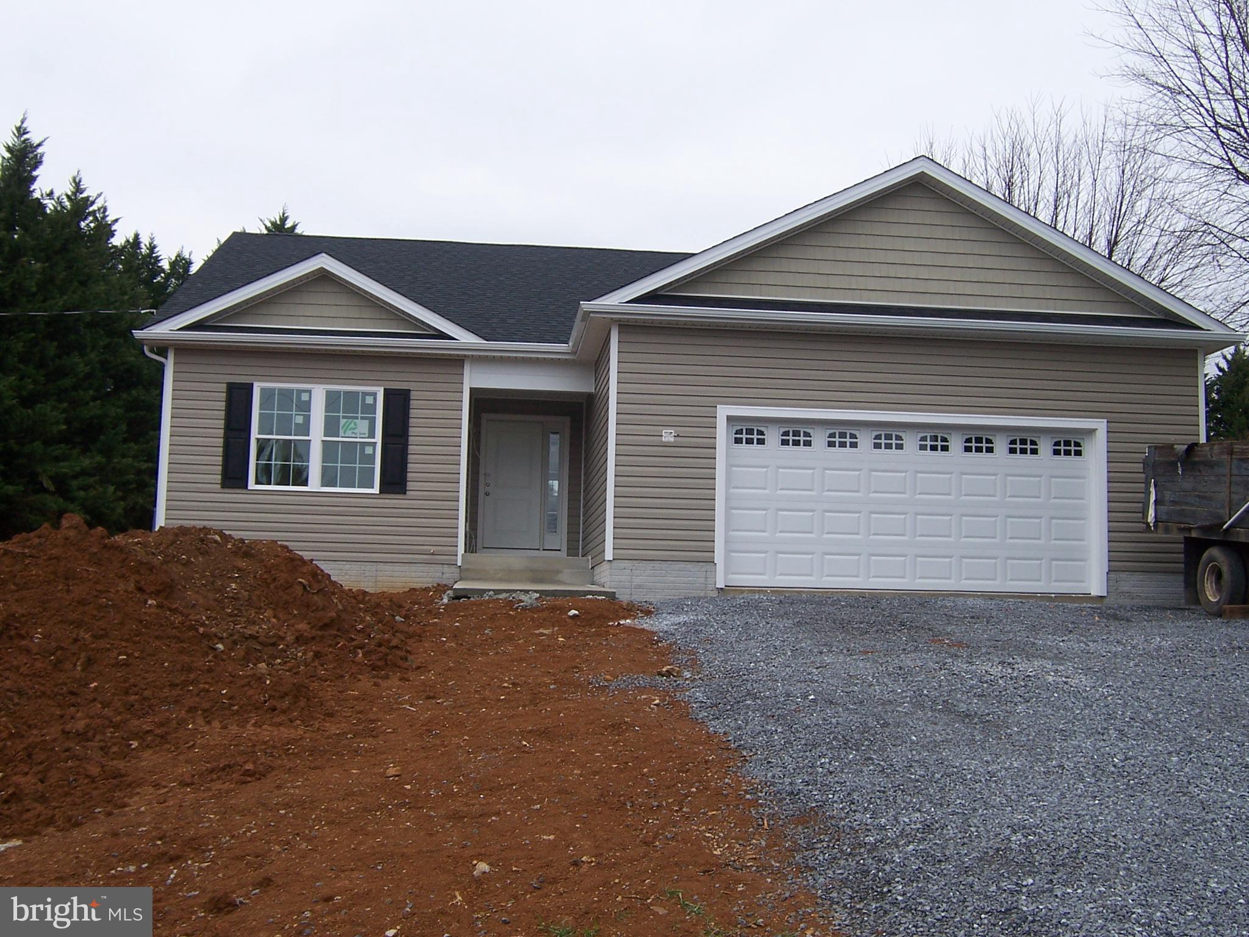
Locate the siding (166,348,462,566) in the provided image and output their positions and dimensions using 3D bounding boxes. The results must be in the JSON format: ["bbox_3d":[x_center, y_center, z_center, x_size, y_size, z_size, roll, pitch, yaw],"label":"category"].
[{"bbox_3d":[-4.329,-0.169,20.230,4.090,2.920,0.120,2,-6,-5],"label":"siding"}]

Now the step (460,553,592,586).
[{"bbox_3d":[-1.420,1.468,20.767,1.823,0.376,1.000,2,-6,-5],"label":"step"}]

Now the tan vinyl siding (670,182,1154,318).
[{"bbox_3d":[3.743,-2.878,18.502,6.382,1.628,0.120,2,-6,-5],"label":"tan vinyl siding"}]

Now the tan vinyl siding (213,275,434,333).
[{"bbox_3d":[-4.243,-2.354,20.470,3.107,0.789,0.120,2,-6,-5],"label":"tan vinyl siding"}]

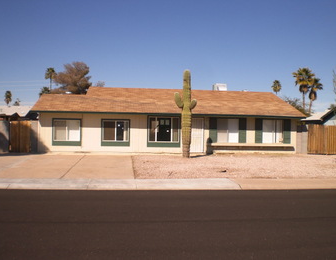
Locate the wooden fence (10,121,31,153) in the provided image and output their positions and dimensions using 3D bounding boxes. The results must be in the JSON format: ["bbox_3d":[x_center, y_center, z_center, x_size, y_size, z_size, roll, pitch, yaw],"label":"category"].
[{"bbox_3d":[-8.297,0.403,21.426,1.183,1.763,0.070,1,1,-8],"label":"wooden fence"}]

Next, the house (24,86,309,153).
[{"bbox_3d":[-0.294,-0.780,27.073,15.963,4.189,10.560,1,1,-8],"label":"house"}]

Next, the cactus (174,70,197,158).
[{"bbox_3d":[0.913,-0.811,19.500,1.170,4.509,0.650,1,1,-8],"label":"cactus"}]

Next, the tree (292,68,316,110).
[{"bbox_3d":[18.461,-3.541,52.052,3.078,9.747,3.078,1,1,-8],"label":"tree"}]

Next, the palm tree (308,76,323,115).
[{"bbox_3d":[20.359,-2.985,53.046,2.440,8.673,2.440,1,1,-8],"label":"palm tree"}]

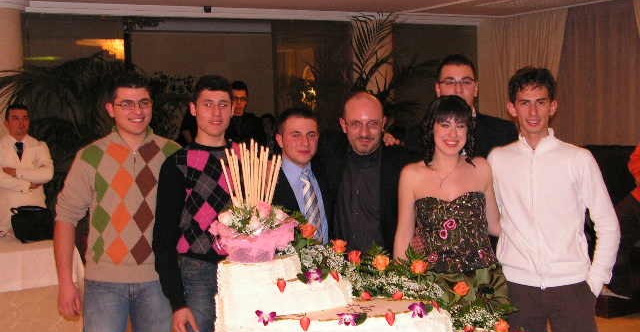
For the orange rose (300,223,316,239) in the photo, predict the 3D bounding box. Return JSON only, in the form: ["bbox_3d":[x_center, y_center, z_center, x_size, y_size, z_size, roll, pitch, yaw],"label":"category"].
[{"bbox_3d":[-0.036,0.202,2.600,0.050,0.050,0.050,0,0,0],"label":"orange rose"}]

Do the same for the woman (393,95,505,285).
[{"bbox_3d":[0.500,0.551,3.250,0.500,1.660,0.360,0,0,0],"label":"woman"}]

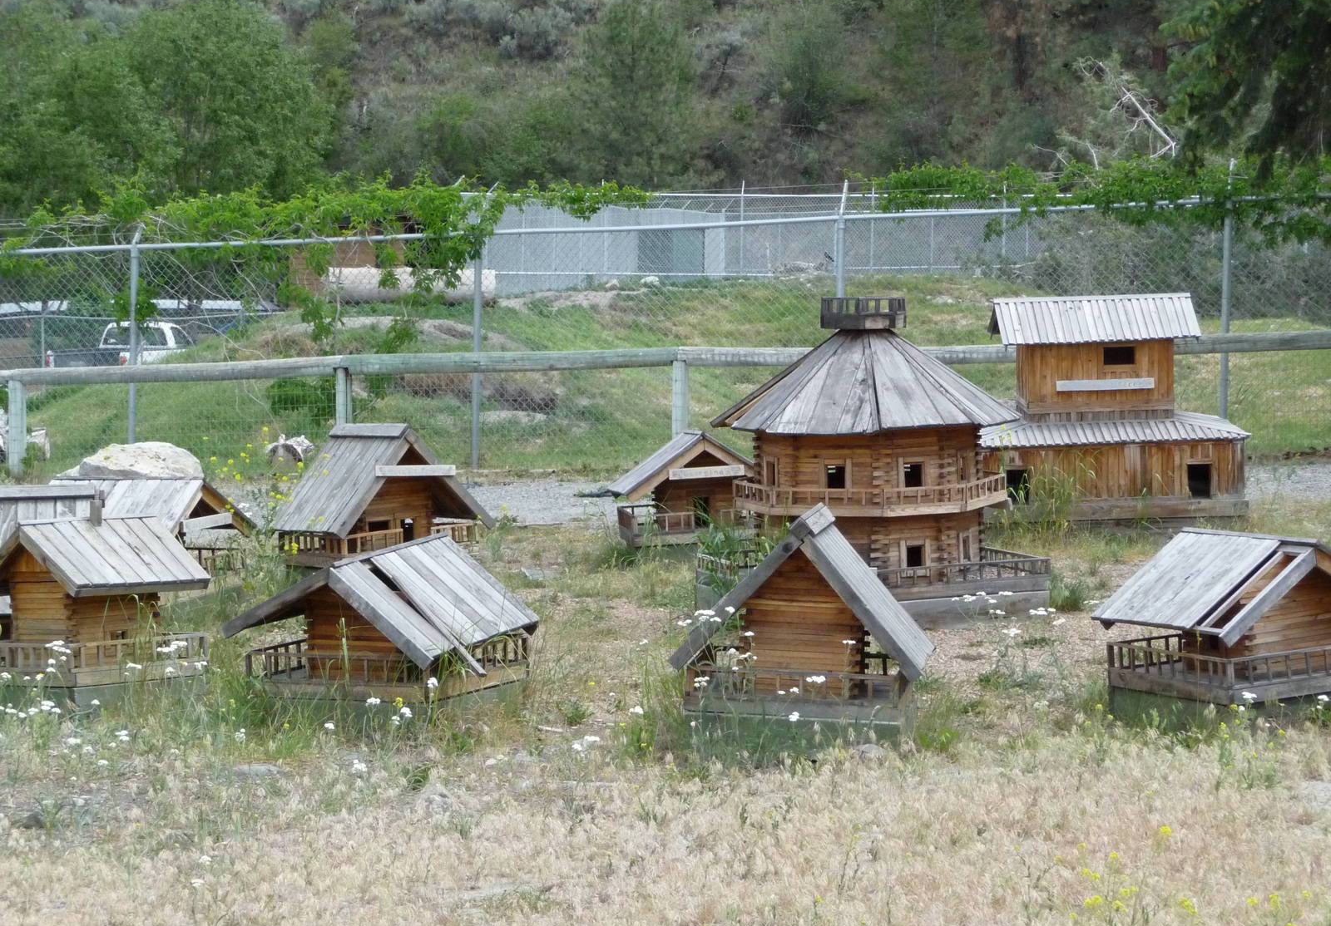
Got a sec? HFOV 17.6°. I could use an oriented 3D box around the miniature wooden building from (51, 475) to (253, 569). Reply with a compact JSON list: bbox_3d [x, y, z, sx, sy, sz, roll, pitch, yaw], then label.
[{"bbox_3d":[-2.646,0.351,21.190,0.899,0.544,0.869,2,3,28],"label":"miniature wooden building"}]

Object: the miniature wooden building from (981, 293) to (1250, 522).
[{"bbox_3d":[2.570,-0.340,26.300,1.760,1.340,1.350,0,3,-2],"label":"miniature wooden building"}]

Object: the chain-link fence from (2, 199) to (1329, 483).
[{"bbox_3d":[-0.260,-0.930,33.800,10.800,1.950,0.100,1,3,18],"label":"chain-link fence"}]

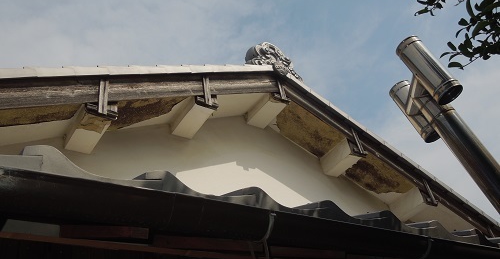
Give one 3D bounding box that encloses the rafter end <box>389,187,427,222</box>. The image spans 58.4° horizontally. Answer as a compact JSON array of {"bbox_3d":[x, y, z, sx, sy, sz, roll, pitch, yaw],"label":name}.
[{"bbox_3d":[1.738,0.845,4.847,0.172,0.204,0.400,17,-50,-30],"label":"rafter end"}]

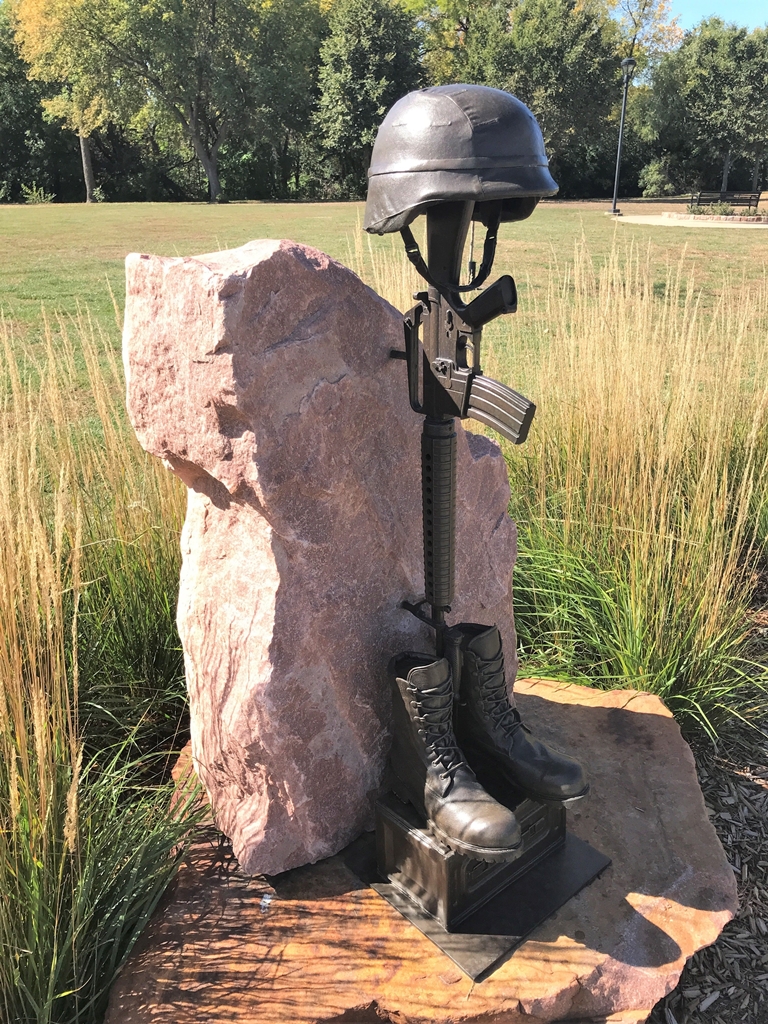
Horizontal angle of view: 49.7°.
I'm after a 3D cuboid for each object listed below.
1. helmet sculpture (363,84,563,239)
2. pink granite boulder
[{"bbox_3d":[0.102,-0.469,1.106,0.284,0.180,0.248,19,29,41],"label":"helmet sculpture"},{"bbox_3d":[-0.064,0.018,1.561,0.725,1.020,0.390,-19,28,-39],"label":"pink granite boulder"}]

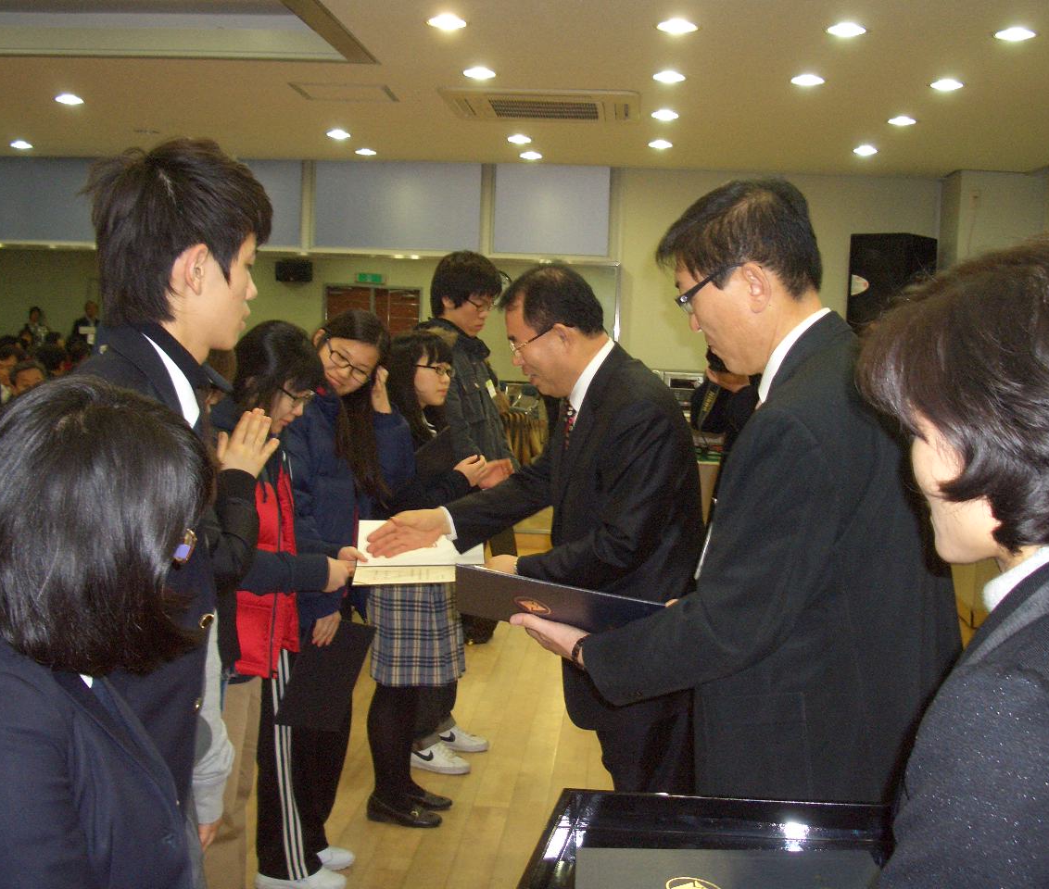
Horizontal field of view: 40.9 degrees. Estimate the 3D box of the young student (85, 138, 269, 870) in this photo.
[{"bbox_3d":[-0.497,0.485,1.909,0.330,1.760,0.470,2,5,4],"label":"young student"}]

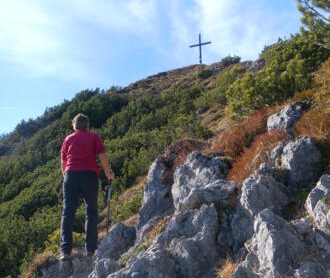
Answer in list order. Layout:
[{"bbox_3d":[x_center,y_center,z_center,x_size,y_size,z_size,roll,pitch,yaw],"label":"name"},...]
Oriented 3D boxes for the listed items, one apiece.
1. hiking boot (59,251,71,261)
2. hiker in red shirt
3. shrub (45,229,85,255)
[{"bbox_3d":[-1.146,1.347,5.100,0.110,0.130,0.290,1,-10,-6],"label":"hiking boot"},{"bbox_3d":[-0.926,0.572,5.250,0.620,1.720,0.420,0,-10,0],"label":"hiker in red shirt"},{"bbox_3d":[-1.286,1.338,5.750,0.520,0.340,0.450,0,-10,0],"label":"shrub"}]

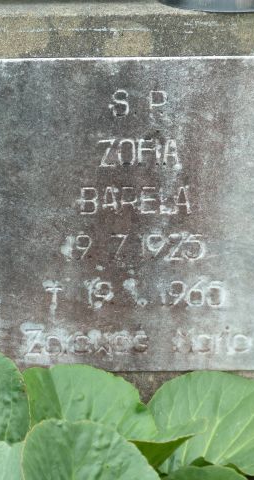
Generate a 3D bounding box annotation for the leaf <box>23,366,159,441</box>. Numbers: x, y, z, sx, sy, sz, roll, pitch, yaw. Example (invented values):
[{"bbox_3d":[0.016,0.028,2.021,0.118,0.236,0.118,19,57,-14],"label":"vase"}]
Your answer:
[{"bbox_3d":[-0.035,0.163,2.260,0.130,0.095,0.070,-1,16,0],"label":"leaf"}]

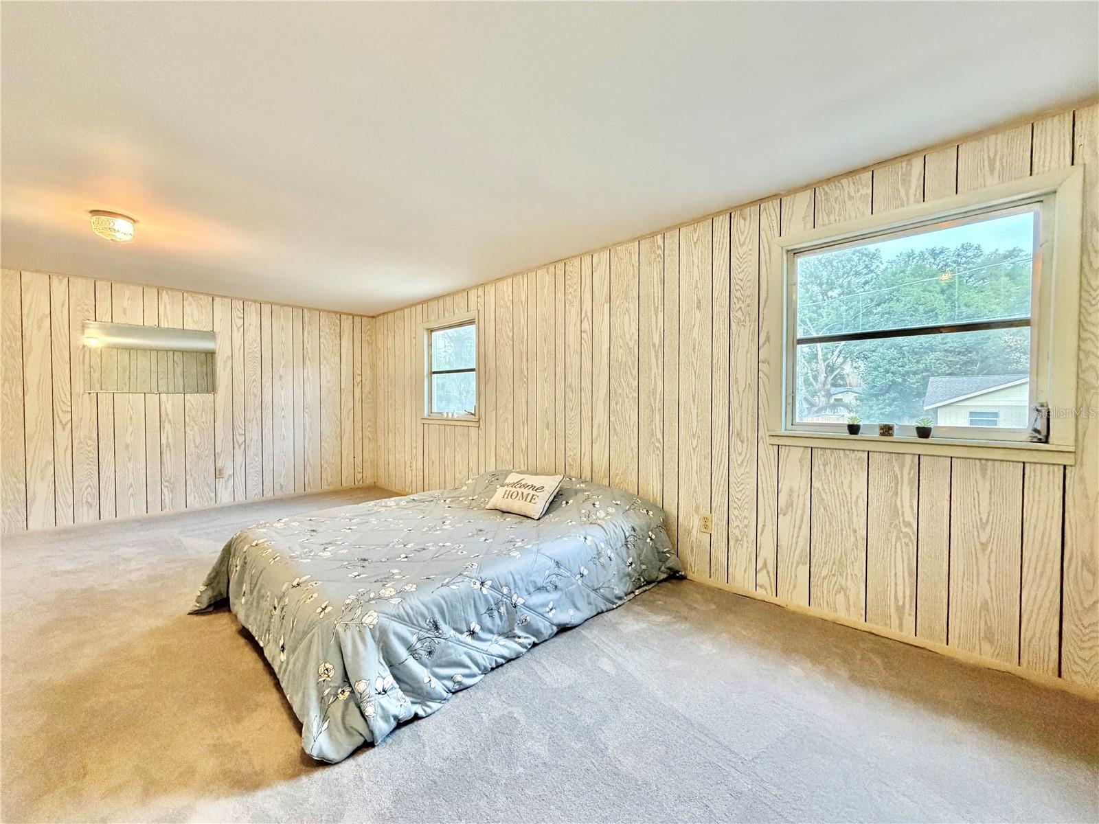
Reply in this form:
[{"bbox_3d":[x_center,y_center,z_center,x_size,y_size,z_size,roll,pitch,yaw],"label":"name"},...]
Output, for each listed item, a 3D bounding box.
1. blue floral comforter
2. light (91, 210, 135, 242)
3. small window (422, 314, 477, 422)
[{"bbox_3d":[-0.501,0.785,2.541,1.561,0.450,2.071,1,2,45],"label":"blue floral comforter"},{"bbox_3d":[-2.500,-1.063,2.549,0.195,0.122,0.195,1,2,45],"label":"light"},{"bbox_3d":[-1.017,-0.406,4.509,1.071,1.076,0.100,1,2,45],"label":"small window"}]

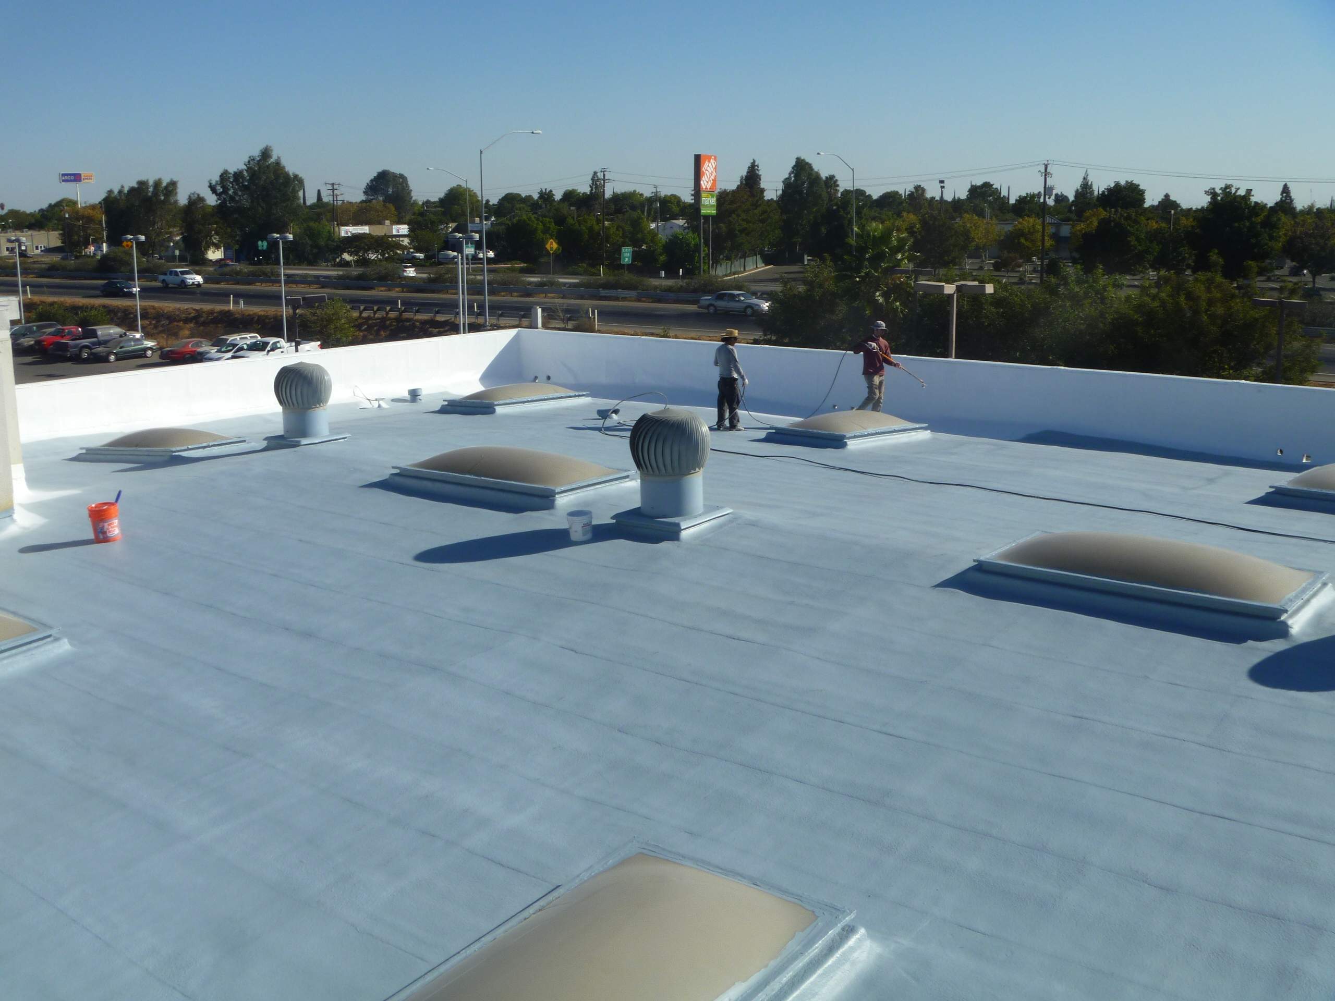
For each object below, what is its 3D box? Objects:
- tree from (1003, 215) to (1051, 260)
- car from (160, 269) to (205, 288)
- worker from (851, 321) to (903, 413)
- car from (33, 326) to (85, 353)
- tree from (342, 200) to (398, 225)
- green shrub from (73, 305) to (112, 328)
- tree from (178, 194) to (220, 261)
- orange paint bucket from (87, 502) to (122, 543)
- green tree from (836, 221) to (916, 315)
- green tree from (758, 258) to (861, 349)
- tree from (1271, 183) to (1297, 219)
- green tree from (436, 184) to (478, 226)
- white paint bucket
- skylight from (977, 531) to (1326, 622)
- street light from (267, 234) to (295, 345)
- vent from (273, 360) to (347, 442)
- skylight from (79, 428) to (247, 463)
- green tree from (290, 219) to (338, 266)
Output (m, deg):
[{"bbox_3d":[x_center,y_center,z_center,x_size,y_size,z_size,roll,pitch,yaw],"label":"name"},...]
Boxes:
[{"bbox_3d":[56.532,-41.188,212.752,7.438,7.061,7.438,3,13,15],"label":"tree"},{"bbox_3d":[-47.838,-21.889,133.000,5.250,1.800,1.850,9,15,39],"label":"car"},{"bbox_3d":[3.692,-2.274,23.731,0.800,1.720,0.580,5,12,24],"label":"worker"},{"bbox_3d":[-40.395,-10.828,91.000,1.770,1.650,4.700,5,12,22],"label":"car"},{"bbox_3d":[-63.721,-58.907,291.203,11.818,11.290,11.818,-3,13,-12],"label":"tree"},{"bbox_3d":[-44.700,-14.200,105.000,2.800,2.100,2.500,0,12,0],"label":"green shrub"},{"bbox_3d":[-60.182,-35.161,174.050,5.100,9.000,5.100,-4,13,-18],"label":"tree"},{"bbox_3d":[-5.844,0.227,14.061,0.303,0.370,0.303,-8,13,-22],"label":"orange paint bucket"},{"bbox_3d":[8.950,-7.719,58.866,3.800,8.800,3.800,0,11,0],"label":"green tree"},{"bbox_3d":[5.975,-6.705,57.719,4.900,7.300,4.900,0,11,0],"label":"green tree"},{"bbox_3d":[114.163,-52.639,250.000,5.000,12.200,5.000,5,13,24],"label":"tree"},{"bbox_3d":[-47.449,-64.221,306.592,9.314,14.951,9.314,-2,12,-9],"label":"green tree"},{"bbox_3d":[-0.862,0.241,13.372,0.252,0.272,0.252,0,12,0],"label":"white paint bucket"},{"bbox_3d":[4.099,0.506,11.517,2.570,0.320,1.330,9,15,38],"label":"skylight"},{"bbox_3d":[-23.440,-12.743,82.277,1.850,6.850,0.850,9,15,36],"label":"street light"},{"bbox_3d":[-4.904,-1.303,18.292,0.810,1.110,0.810,9,14,37],"label":"vent"},{"bbox_3d":[-7.536,-0.893,20.193,2.450,0.430,1.310,3,12,37],"label":"skylight"},{"bbox_3d":[-53.532,-39.159,205.709,7.400,7.200,7.400,0,11,0],"label":"green tree"}]

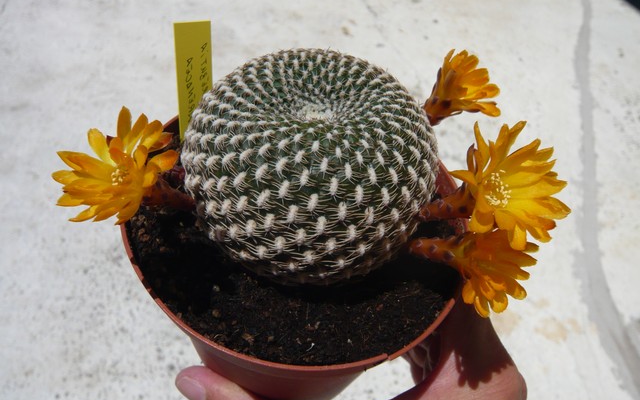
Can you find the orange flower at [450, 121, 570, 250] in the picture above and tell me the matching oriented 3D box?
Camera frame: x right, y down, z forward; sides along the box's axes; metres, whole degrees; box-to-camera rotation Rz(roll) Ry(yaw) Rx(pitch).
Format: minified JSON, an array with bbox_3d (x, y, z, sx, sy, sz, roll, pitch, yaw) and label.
[{"bbox_3d":[0.068,-0.004,0.181,0.041,0.026,0.041,50,55,-6],"label":"orange flower"}]

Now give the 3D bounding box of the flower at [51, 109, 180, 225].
[{"bbox_3d":[-0.071,-0.011,0.183,0.040,0.028,0.042,-42,53,10],"label":"flower"}]

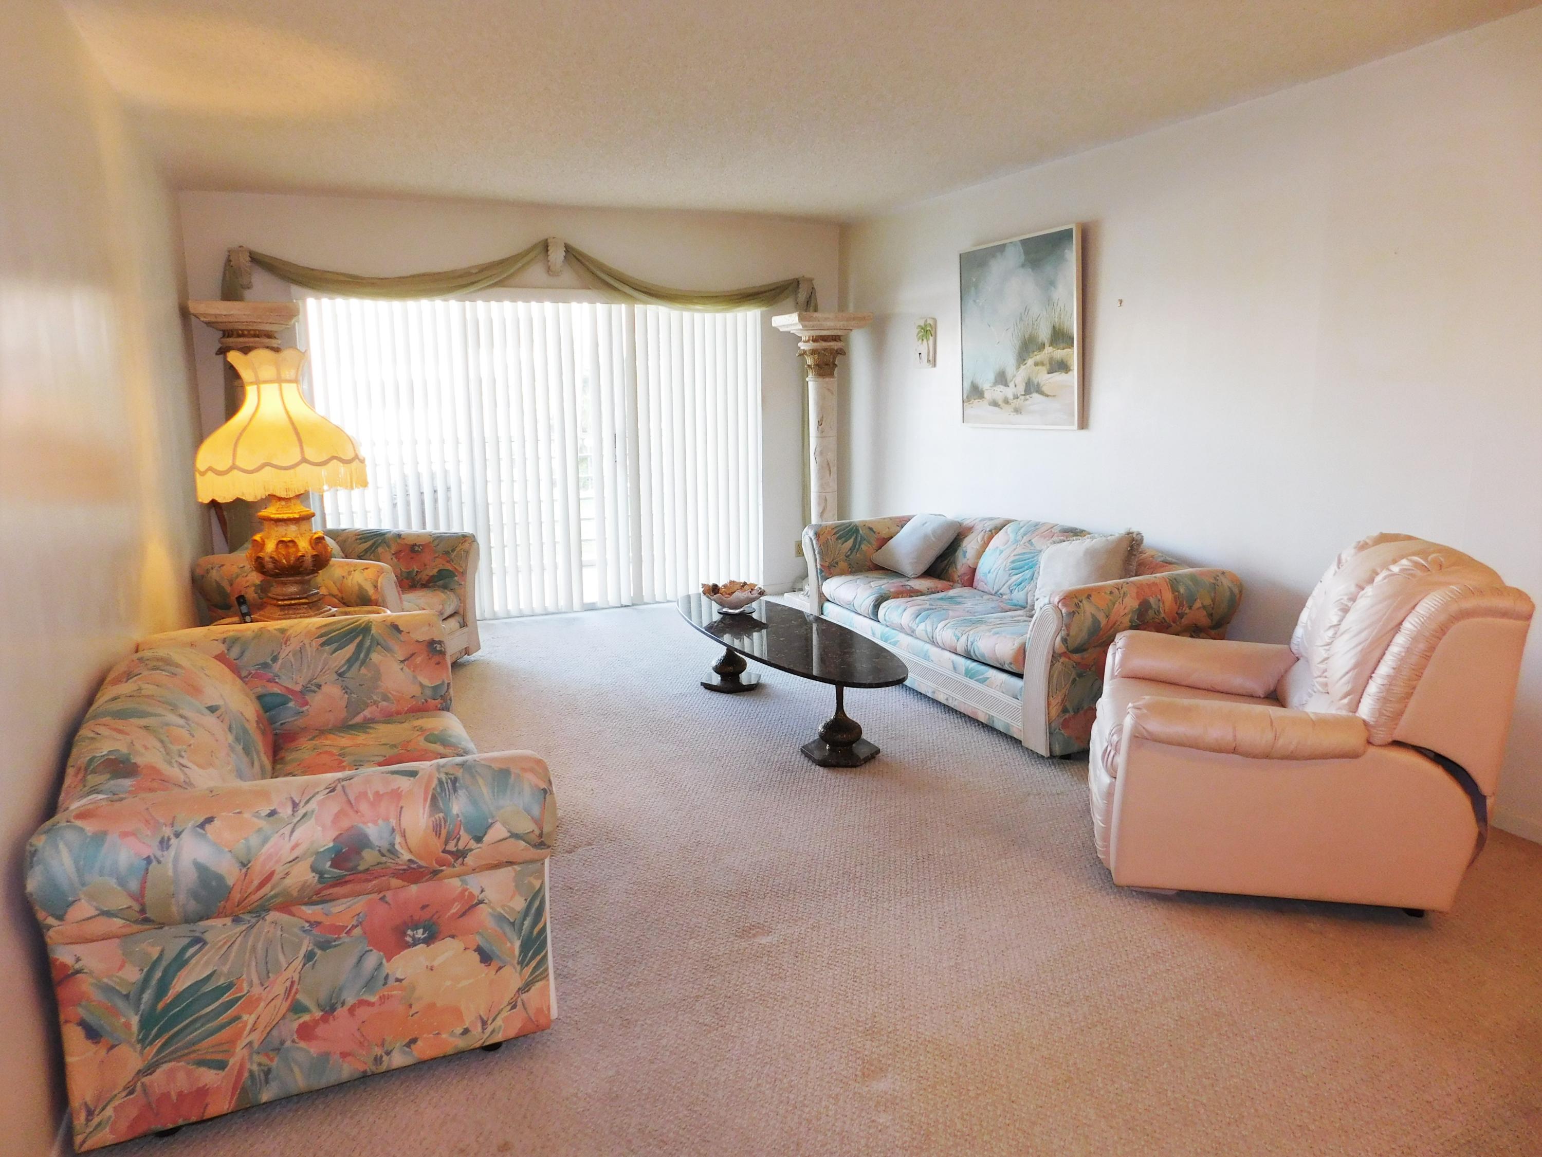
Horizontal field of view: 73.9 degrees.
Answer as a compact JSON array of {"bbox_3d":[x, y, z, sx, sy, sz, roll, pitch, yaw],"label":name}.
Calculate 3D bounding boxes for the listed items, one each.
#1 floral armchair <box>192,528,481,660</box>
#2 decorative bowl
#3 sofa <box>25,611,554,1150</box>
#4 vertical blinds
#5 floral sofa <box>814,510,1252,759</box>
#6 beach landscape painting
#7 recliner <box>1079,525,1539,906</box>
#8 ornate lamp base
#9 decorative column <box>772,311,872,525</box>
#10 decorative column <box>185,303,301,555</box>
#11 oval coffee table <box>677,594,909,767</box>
[{"bbox_3d":[-2.045,0.154,4.934,0.923,0.753,1.022,1,11,9],"label":"floral armchair"},{"bbox_3d":[-0.167,0.083,4.785,0.305,0.142,0.284,-5,12,-24],"label":"decorative bowl"},{"bbox_3d":[-1.213,0.550,2.736,0.916,0.774,1.704,-5,12,-24],"label":"sofa"},{"bbox_3d":[-1.304,-0.713,6.335,2.741,1.896,0.099,-5,12,-24],"label":"vertical blinds"},{"bbox_3d":[1.019,0.120,4.884,0.895,0.774,2.173,-5,12,-24],"label":"floral sofa"},{"bbox_3d":[1.257,-1.232,5.196,0.045,0.923,0.930,-9,13,-23],"label":"beach landscape painting"},{"bbox_3d":[1.514,0.342,3.156,1.051,0.966,0.937,1,11,11],"label":"recliner"},{"bbox_3d":[-1.773,-0.068,3.799,0.298,0.483,0.298,-5,12,-24],"label":"ornate lamp base"},{"bbox_3d":[0.318,-0.717,6.507,0.476,1.832,0.476,-5,12,-24],"label":"decorative column"},{"bbox_3d":[-2.589,-0.449,5.255,0.476,1.832,0.476,-5,12,-24],"label":"decorative column"},{"bbox_3d":[0.021,0.412,4.445,0.549,0.383,1.846,-5,12,-24],"label":"oval coffee table"}]

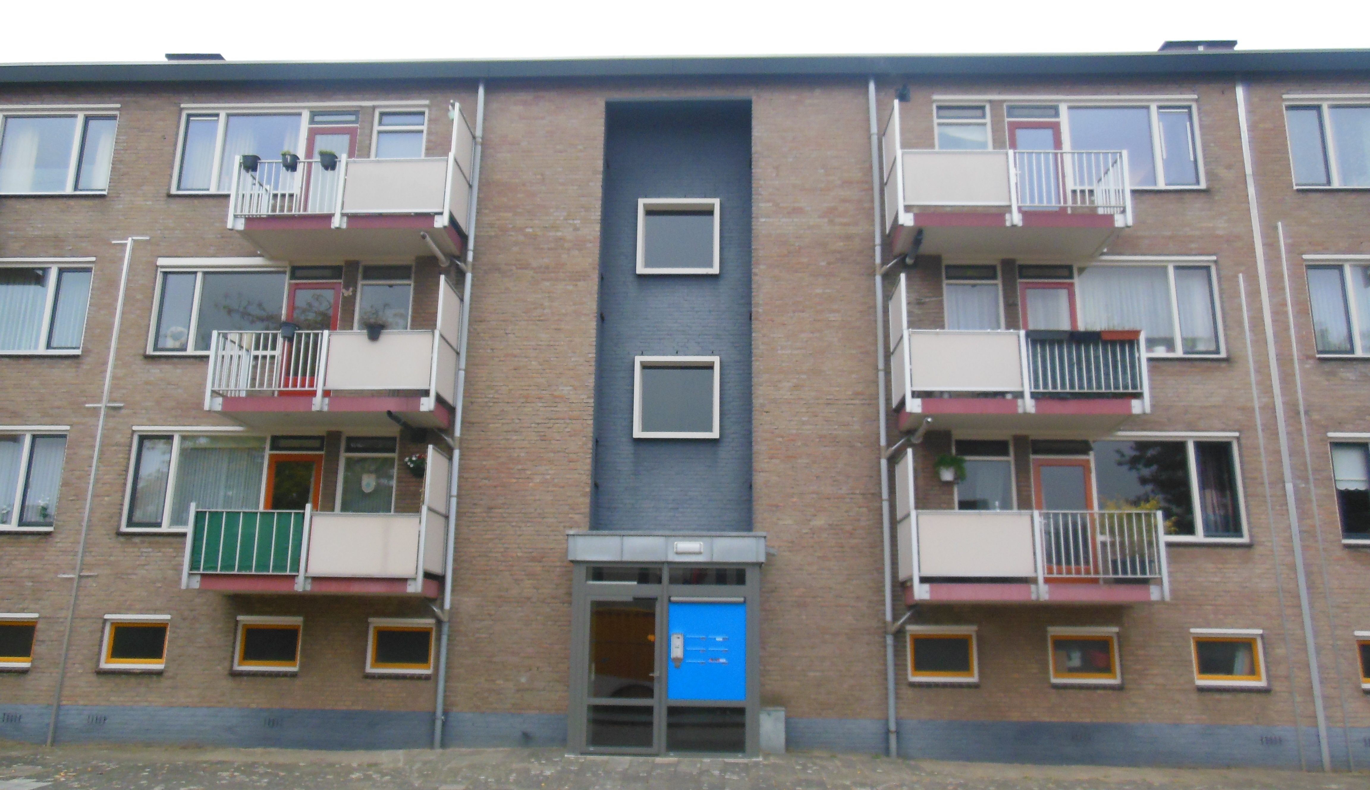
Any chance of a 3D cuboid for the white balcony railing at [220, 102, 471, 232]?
[{"bbox_3d":[-4.884,-3.197,14.830,3.173,1.991,1.079,1,-13,1],"label":"white balcony railing"}]

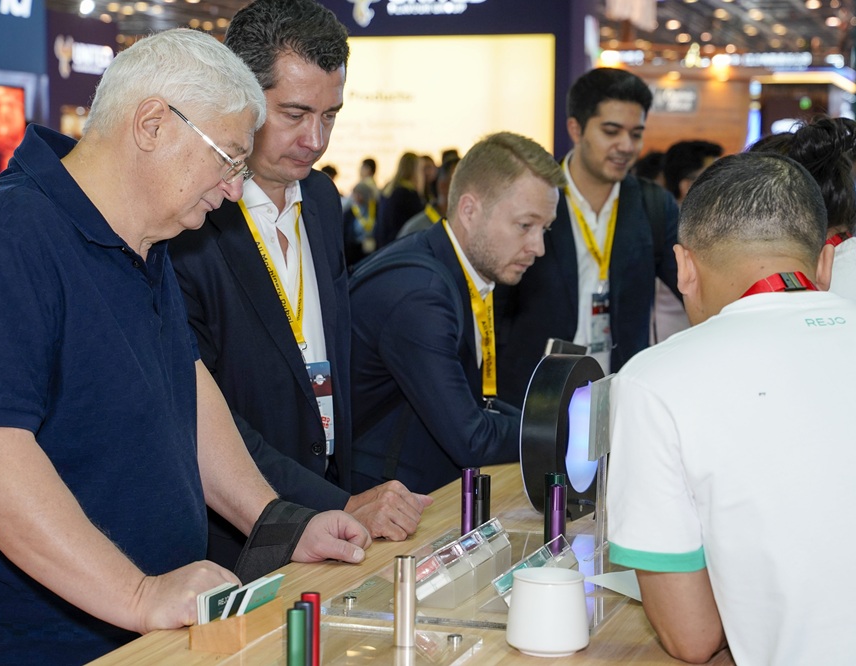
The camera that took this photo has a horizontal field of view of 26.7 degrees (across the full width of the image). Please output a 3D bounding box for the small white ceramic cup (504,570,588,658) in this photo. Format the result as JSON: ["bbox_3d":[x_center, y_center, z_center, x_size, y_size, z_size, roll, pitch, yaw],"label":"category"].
[{"bbox_3d":[0.122,0.282,1.817,0.084,0.078,0.084,1,5,0],"label":"small white ceramic cup"}]

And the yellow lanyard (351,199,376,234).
[{"bbox_3d":[-0.532,-0.993,15.000,0.200,0.330,0.140,1,5,9],"label":"yellow lanyard"}]

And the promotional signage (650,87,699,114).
[{"bbox_3d":[3.085,-2.898,22.500,0.610,0.370,0.050,1,5,6],"label":"promotional signage"}]

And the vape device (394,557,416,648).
[{"bbox_3d":[-0.022,0.265,1.786,0.021,0.088,0.021,0,5,-6],"label":"vape device"}]

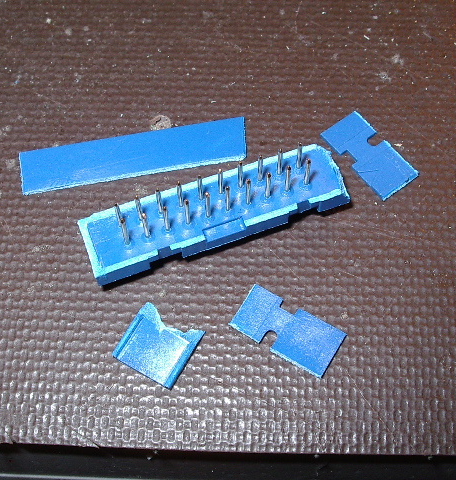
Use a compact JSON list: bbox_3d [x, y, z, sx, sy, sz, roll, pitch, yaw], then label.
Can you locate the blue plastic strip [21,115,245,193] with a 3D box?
[{"bbox_3d":[-0.012,-0.011,0.125,0.030,0.001,0.006,-10,62,-4],"label":"blue plastic strip"}]

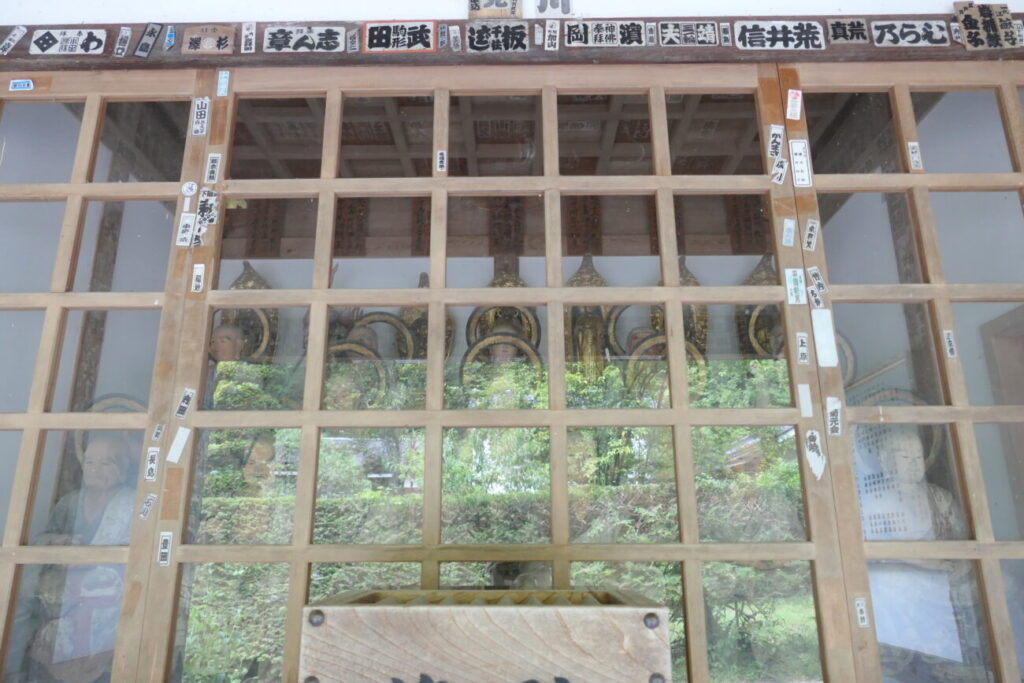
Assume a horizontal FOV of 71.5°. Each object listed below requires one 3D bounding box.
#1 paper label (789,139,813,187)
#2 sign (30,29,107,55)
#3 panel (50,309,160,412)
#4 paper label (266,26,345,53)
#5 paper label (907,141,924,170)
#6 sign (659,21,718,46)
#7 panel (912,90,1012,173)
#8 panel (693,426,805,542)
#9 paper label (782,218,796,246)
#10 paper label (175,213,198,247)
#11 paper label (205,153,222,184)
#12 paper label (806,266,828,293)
[{"bbox_3d":[0.670,-0.413,1.648,0.041,0.119,0.004,0,-16,1],"label":"paper label"},{"bbox_3d":[-1.070,-0.722,1.716,0.179,0.069,0.008,0,-16,0],"label":"sign"},{"bbox_3d":[-0.876,0.043,1.547,0.220,0.233,0.006,0,-16,0],"label":"panel"},{"bbox_3d":[-0.509,-0.740,1.745,0.200,0.070,0.004,0,-16,0],"label":"paper label"},{"bbox_3d":[0.954,-0.439,1.682,0.025,0.071,0.003,2,-16,1],"label":"paper label"},{"bbox_3d":[0.425,-0.738,1.707,0.141,0.069,0.008,0,-16,0],"label":"sign"},{"bbox_3d":[1.059,-0.494,1.688,0.215,0.230,0.006,0,-16,0],"label":"panel"},{"bbox_3d":[0.498,0.298,1.496,0.220,0.241,0.006,0,-16,0],"label":"panel"},{"bbox_3d":[0.623,-0.244,1.599,0.024,0.065,0.004,10,-16,3],"label":"paper label"},{"bbox_3d":[-0.910,-0.312,1.988,0.039,0.097,0.004,4,-16,2],"label":"paper label"},{"bbox_3d":[-0.857,-0.495,2.039,0.036,0.093,0.004,2,-16,1],"label":"paper label"},{"bbox_3d":[0.673,-0.136,1.566,0.023,0.057,0.004,-16,-16,-4],"label":"paper label"}]

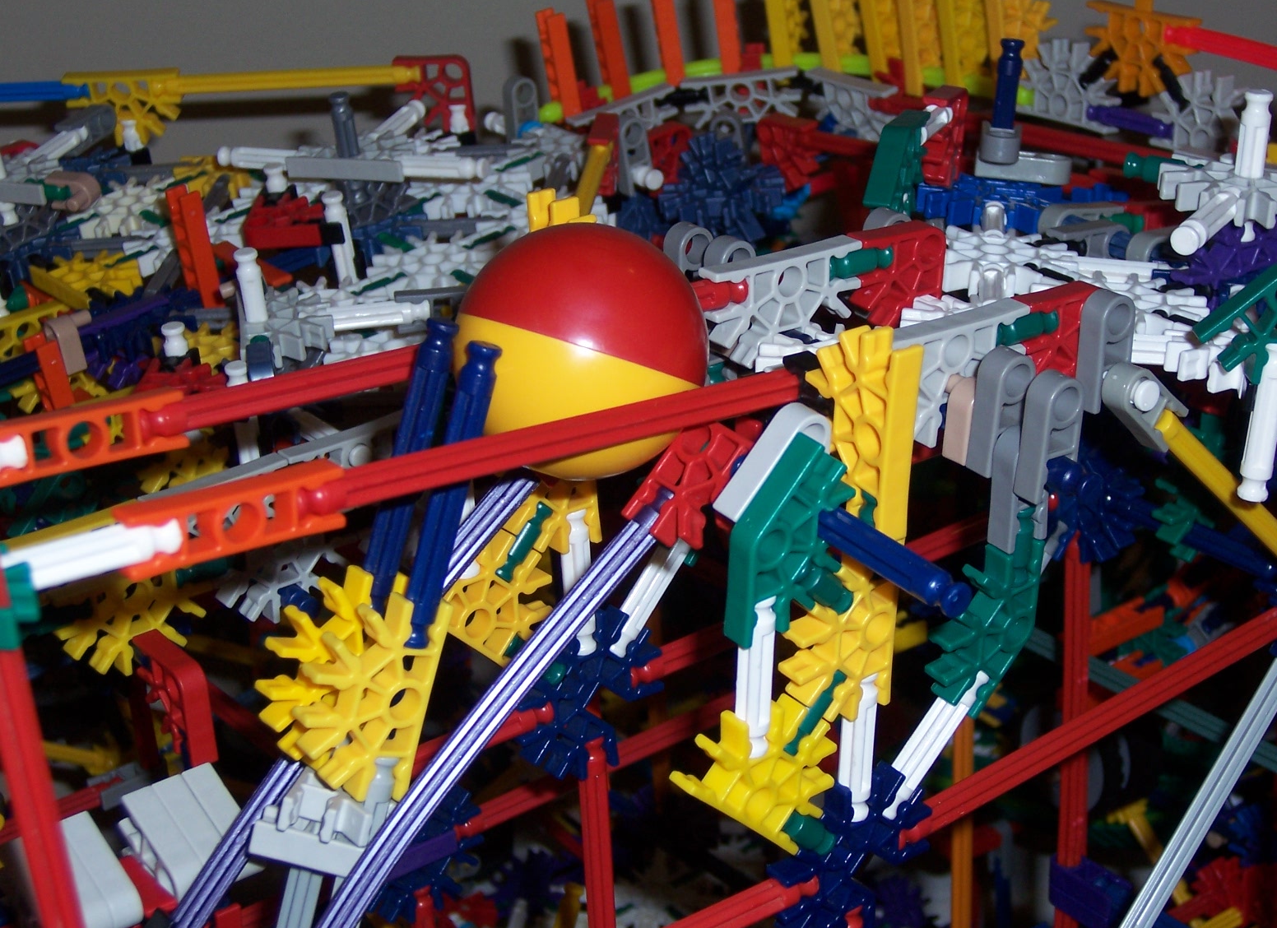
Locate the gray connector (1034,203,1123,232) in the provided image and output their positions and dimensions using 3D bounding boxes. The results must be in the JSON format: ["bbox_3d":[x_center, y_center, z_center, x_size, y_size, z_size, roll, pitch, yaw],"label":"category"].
[{"bbox_3d":[0.108,-0.059,0.659,0.023,0.009,0.006,-7,22,-36],"label":"gray connector"}]

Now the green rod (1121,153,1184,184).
[{"bbox_3d":[0.112,-0.063,0.576,0.017,0.006,0.006,7,0,14],"label":"green rod"}]

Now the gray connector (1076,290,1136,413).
[{"bbox_3d":[0.090,-0.022,0.517,0.009,0.023,0.006,-18,29,-34],"label":"gray connector"}]

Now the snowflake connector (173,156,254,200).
[{"bbox_3d":[-0.133,-0.092,0.868,0.039,0.006,0.024,-3,29,10],"label":"snowflake connector"}]

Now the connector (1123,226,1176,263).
[{"bbox_3d":[0.127,-0.052,0.641,0.023,0.009,0.006,-15,27,-33],"label":"connector"}]

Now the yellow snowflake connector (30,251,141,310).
[{"bbox_3d":[-0.154,-0.053,0.767,0.024,0.006,0.037,-23,29,-31],"label":"yellow snowflake connector"}]

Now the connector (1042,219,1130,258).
[{"bbox_3d":[0.129,-0.063,0.765,0.024,0.010,0.006,-11,23,-27],"label":"connector"}]

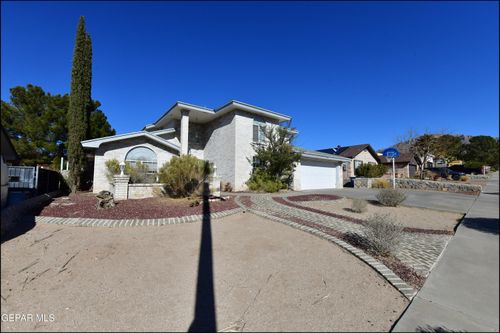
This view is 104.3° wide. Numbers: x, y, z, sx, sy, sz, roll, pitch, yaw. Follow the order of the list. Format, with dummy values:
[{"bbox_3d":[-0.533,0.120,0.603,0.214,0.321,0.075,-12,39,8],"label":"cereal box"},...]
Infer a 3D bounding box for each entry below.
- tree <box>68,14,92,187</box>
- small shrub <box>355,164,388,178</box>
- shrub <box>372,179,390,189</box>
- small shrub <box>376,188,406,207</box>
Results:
[{"bbox_3d":[-9.207,-3.391,10.380,1.000,9.750,1.000,3,-4,-38],"label":"tree"},{"bbox_3d":[14.398,0.557,23.036,3.000,1.750,2.600,3,-4,-38],"label":"small shrub"},{"bbox_3d":[11.213,1.450,16.577,1.200,0.850,1.150,3,-4,-38],"label":"shrub"},{"bbox_3d":[6.136,1.321,8.448,1.050,0.760,1.000,3,-4,-38],"label":"small shrub"}]

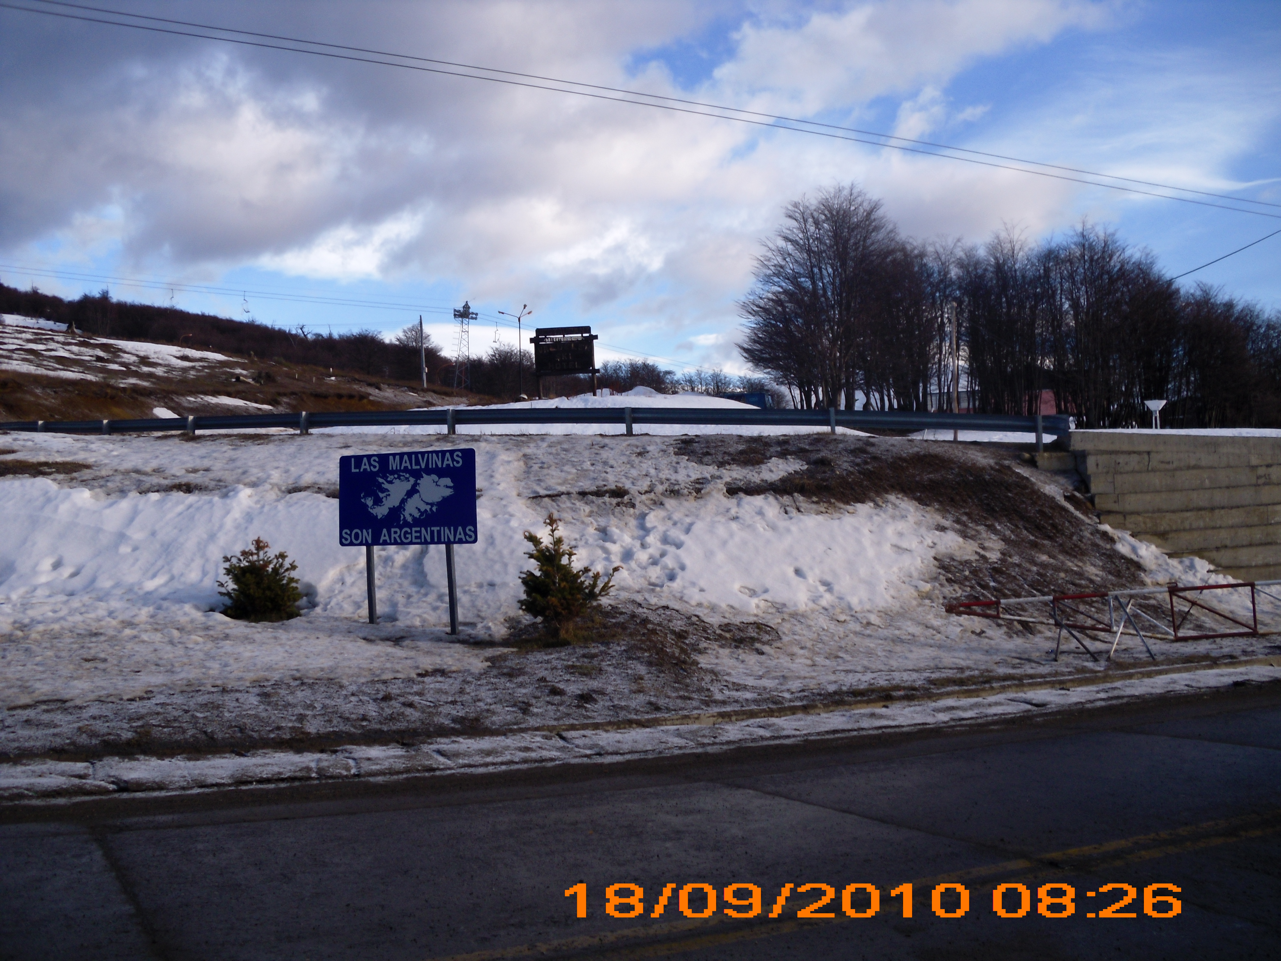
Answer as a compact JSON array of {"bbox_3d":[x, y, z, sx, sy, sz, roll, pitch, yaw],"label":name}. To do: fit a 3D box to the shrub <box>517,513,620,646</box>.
[{"bbox_3d":[-0.853,1.179,16.100,1.200,1.550,1.120,-2,-1,0],"label":"shrub"}]

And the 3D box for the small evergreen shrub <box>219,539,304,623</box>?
[{"bbox_3d":[-4.818,1.270,16.900,1.080,1.130,1.050,-2,-1,0],"label":"small evergreen shrub"}]

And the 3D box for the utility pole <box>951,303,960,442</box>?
[{"bbox_3d":[12.778,-4.320,54.000,0.190,5.800,0.190,-2,-1,0],"label":"utility pole"}]

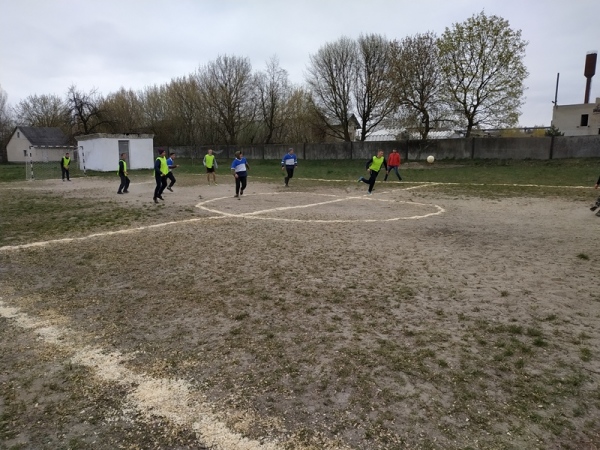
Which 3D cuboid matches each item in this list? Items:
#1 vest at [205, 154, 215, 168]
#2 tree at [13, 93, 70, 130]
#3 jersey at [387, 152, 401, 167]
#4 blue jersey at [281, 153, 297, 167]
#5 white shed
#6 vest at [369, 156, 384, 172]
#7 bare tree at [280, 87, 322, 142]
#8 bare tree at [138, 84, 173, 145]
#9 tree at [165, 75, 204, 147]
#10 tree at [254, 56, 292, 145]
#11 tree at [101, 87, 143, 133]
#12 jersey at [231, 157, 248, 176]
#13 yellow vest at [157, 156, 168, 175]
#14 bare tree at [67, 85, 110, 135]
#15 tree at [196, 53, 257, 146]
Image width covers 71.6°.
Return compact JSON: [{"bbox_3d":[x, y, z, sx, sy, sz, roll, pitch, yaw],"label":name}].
[{"bbox_3d":[-4.307,-3.008,19.800,0.440,0.640,0.280,-2,10,-8],"label":"vest"},{"bbox_3d":[-45.983,-17.522,74.000,9.400,10.800,9.200,-1,10,0],"label":"tree"},{"bbox_3d":[4.829,-3.391,21.439,0.660,0.720,0.340,1,10,7],"label":"jersey"},{"bbox_3d":[-0.517,-2.931,18.700,0.640,0.640,0.320,-2,10,-6],"label":"blue jersey"},{"bbox_3d":[-15.364,-6.058,34.623,4.300,2.900,4.600,8,14,41],"label":"white shed"},{"bbox_3d":[2.786,-2.210,15.149,0.470,0.600,0.330,6,13,-38],"label":"vest"},{"bbox_3d":[0.186,-12.759,51.550,5.203,8.676,4.943,0,10,0],"label":"bare tree"},{"bbox_3d":[-22.289,-15.960,64.182,5.244,10.950,4.982,0,10,0],"label":"bare tree"},{"bbox_3d":[-16.970,-15.915,61.141,5.877,11.835,5.583,0,10,0],"label":"tree"},{"bbox_3d":[-3.482,-14.867,52.692,4.558,12.730,4.330,0,10,0],"label":"tree"},{"bbox_3d":[-29.868,-16.911,70.000,7.000,11.000,7.000,-1,10,0],"label":"tree"},{"bbox_3d":[-2.181,-2.081,15.000,0.600,0.700,0.340,-4,11,-17],"label":"jersey"},{"bbox_3d":[-4.363,-1.863,13.200,0.310,0.620,0.420,5,12,29],"label":"yellow vest"},{"bbox_3d":[-20.675,-10.011,40.869,4.518,7.264,4.292,0,10,0],"label":"bare tree"},{"bbox_3d":[-10.282,-16.665,59.000,8.400,14.000,8.200,-1,10,0],"label":"tree"}]

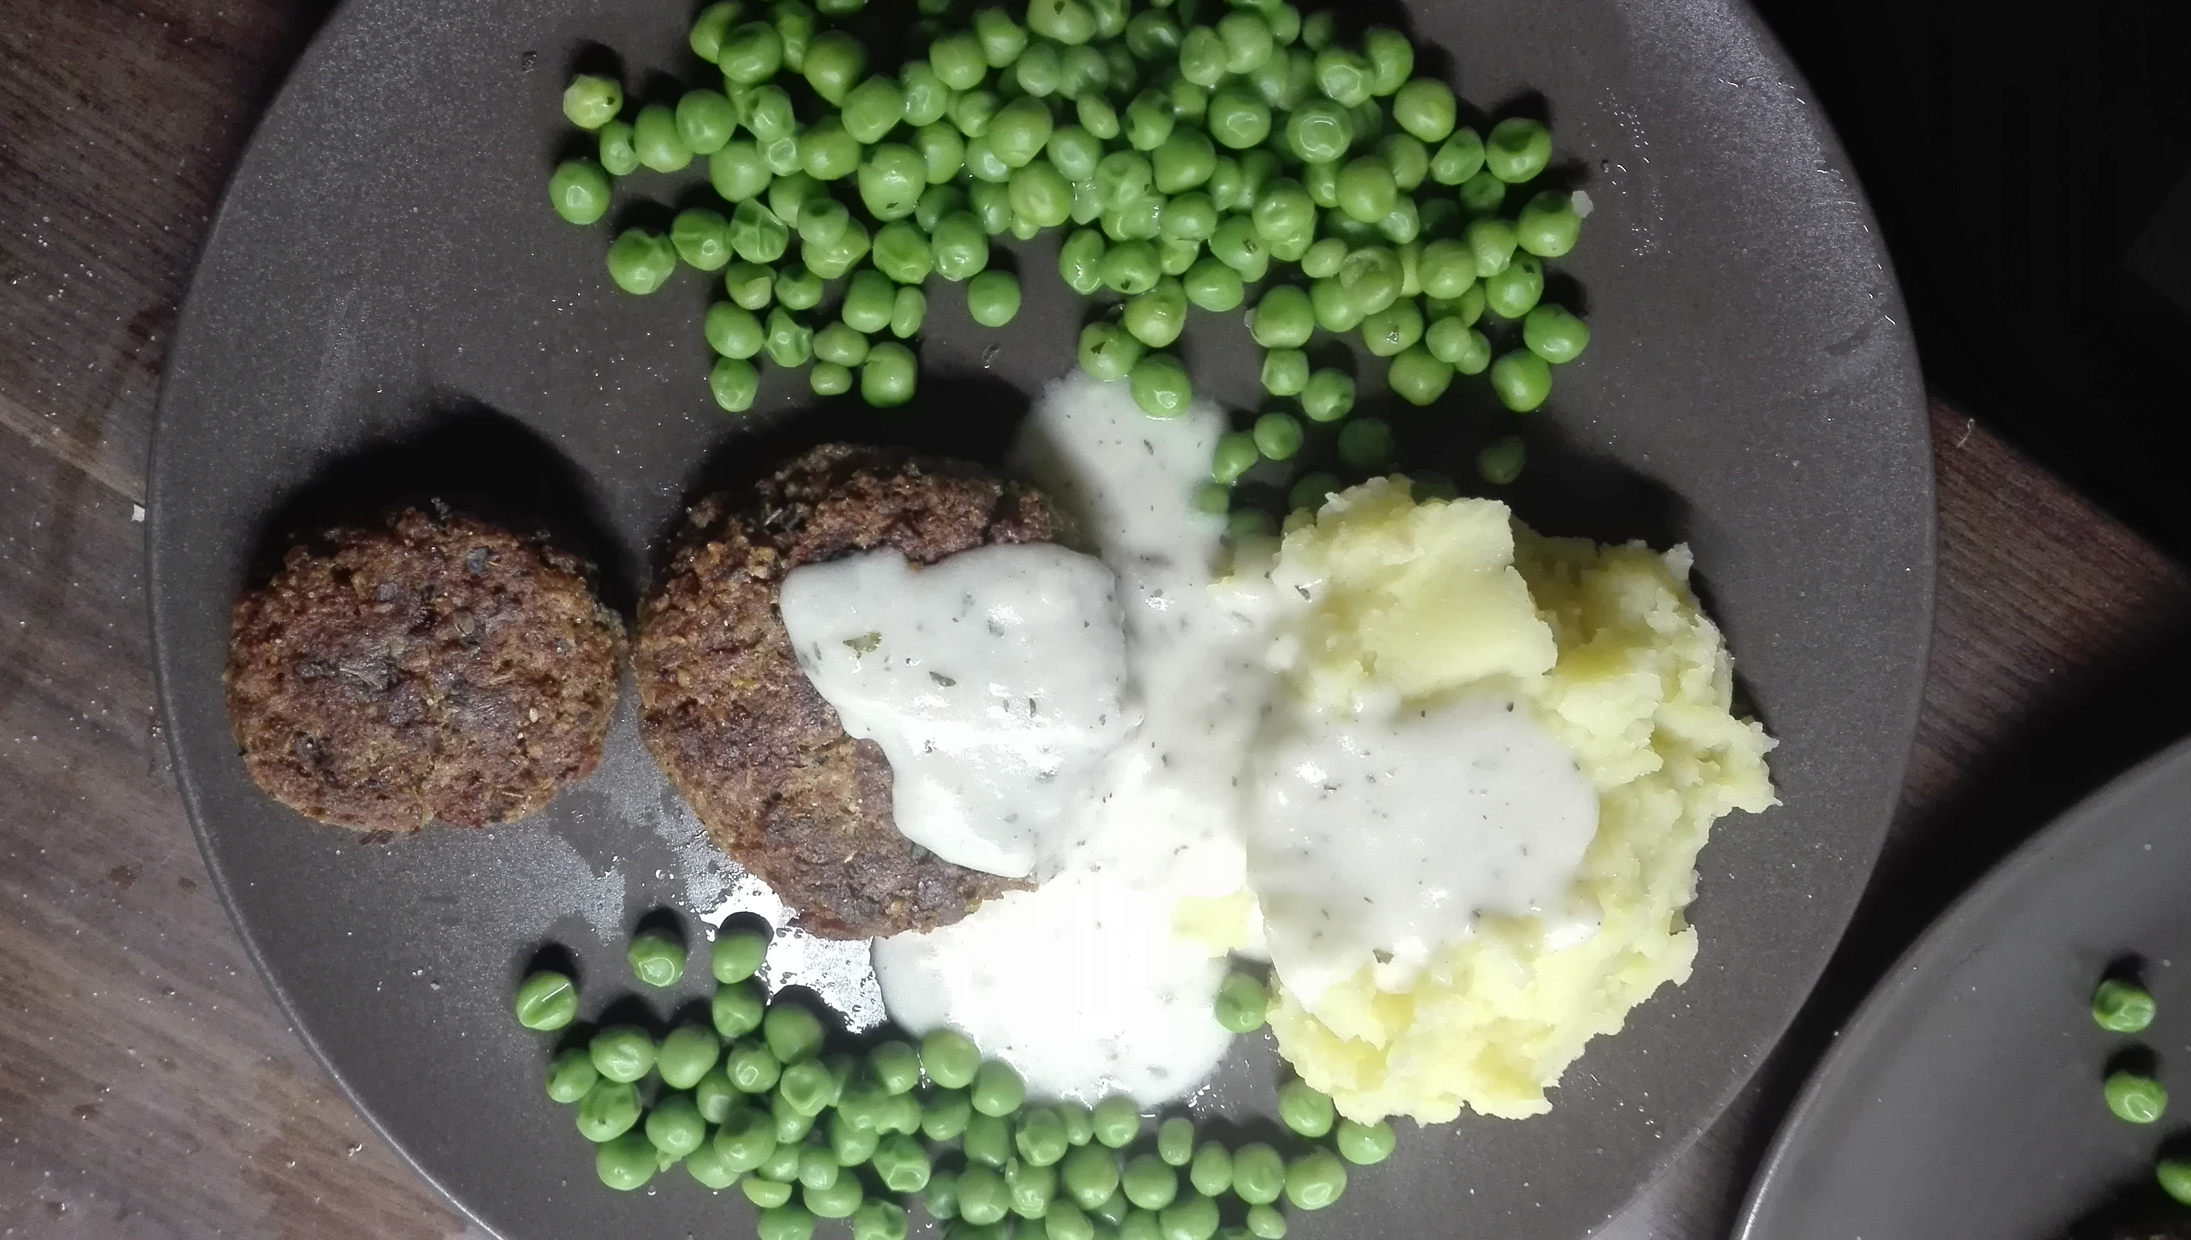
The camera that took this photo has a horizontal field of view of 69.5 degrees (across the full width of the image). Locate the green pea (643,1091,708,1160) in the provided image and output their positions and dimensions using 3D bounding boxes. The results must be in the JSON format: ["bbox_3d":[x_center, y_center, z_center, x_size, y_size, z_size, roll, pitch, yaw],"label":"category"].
[{"bbox_3d":[-0.066,0.080,0.249,0.010,0.010,0.010,0,101,-1],"label":"green pea"}]

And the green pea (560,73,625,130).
[{"bbox_3d":[-0.082,-0.084,0.256,0.010,0.009,0.009,0,83,-1],"label":"green pea"}]

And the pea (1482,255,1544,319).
[{"bbox_3d":[0.061,-0.048,0.228,0.008,0.009,0.009,0,101,-1],"label":"pea"}]

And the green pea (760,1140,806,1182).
[{"bbox_3d":[-0.047,0.081,0.236,0.007,0.007,0.007,0,82,0],"label":"green pea"}]

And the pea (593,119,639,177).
[{"bbox_3d":[-0.067,-0.066,0.222,0.007,0.007,0.008,0,102,-2],"label":"pea"}]

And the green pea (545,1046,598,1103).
[{"bbox_3d":[-0.086,0.075,0.259,0.009,0.009,0.009,0,101,-2],"label":"green pea"}]

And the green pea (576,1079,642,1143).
[{"bbox_3d":[-0.076,0.077,0.248,0.010,0.010,0.010,0,101,-1],"label":"green pea"}]

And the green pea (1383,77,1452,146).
[{"bbox_3d":[0.047,-0.072,0.223,0.009,0.009,0.009,0,102,-2],"label":"green pea"}]

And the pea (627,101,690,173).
[{"bbox_3d":[-0.061,-0.068,0.222,0.008,0.009,0.009,-14,102,1],"label":"pea"}]

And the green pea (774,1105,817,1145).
[{"bbox_3d":[-0.046,0.075,0.238,0.008,0.007,0.008,0,83,-1],"label":"green pea"}]

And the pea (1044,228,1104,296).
[{"bbox_3d":[-0.002,-0.058,0.256,0.008,0.009,0.011,0,82,0],"label":"pea"}]

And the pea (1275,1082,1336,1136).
[{"bbox_3d":[0.035,0.082,0.264,0.009,0.009,0.010,0,101,-2],"label":"pea"}]

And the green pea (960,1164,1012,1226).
[{"bbox_3d":[-0.016,0.085,0.233,0.008,0.008,0.009,0,82,0],"label":"green pea"}]

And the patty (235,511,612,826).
[{"bbox_3d":[-0.097,0.008,0.229,0.054,0.021,0.047,0,102,-2],"label":"patty"}]

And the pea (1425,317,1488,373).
[{"bbox_3d":[0.057,-0.043,0.250,0.010,0.009,0.009,0,83,-1],"label":"pea"}]

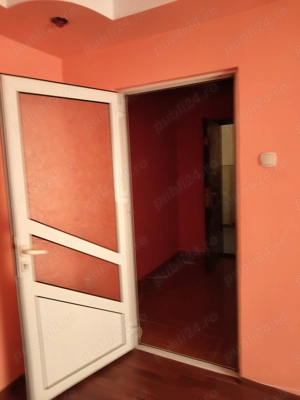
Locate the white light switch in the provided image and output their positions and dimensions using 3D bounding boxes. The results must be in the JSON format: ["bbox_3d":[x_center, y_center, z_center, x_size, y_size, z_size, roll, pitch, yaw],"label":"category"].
[{"bbox_3d":[0.687,-0.234,1.671,0.084,0.083,0.016,1,7,27],"label":"white light switch"}]

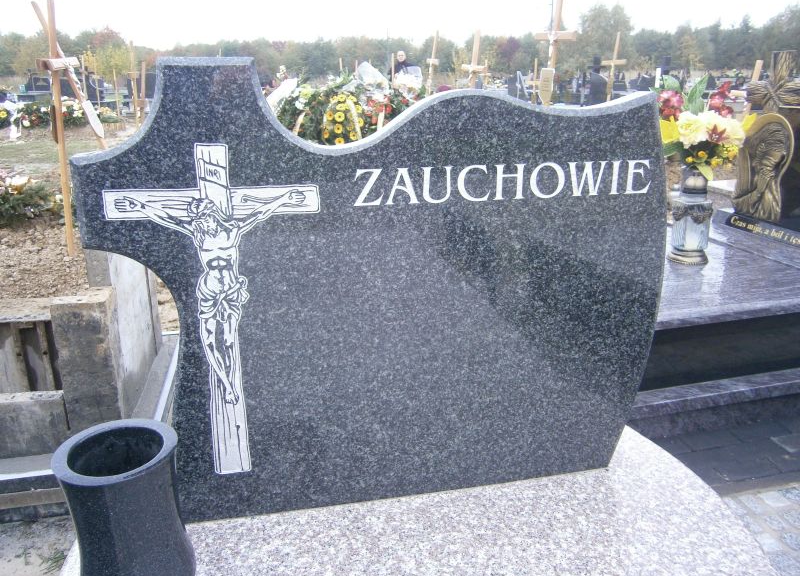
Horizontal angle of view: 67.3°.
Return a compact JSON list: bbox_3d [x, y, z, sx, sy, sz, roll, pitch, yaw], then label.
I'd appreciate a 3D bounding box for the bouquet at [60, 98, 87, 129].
[{"bbox_3d":[-5.560,-2.990,10.300,0.550,0.450,0.450,-6,22,-19],"label":"bouquet"}]

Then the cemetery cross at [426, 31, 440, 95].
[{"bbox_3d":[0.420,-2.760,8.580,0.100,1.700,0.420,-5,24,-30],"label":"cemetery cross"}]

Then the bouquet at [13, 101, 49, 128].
[{"bbox_3d":[-6.255,-2.930,10.200,0.600,0.410,0.470,-6,22,-19],"label":"bouquet"}]

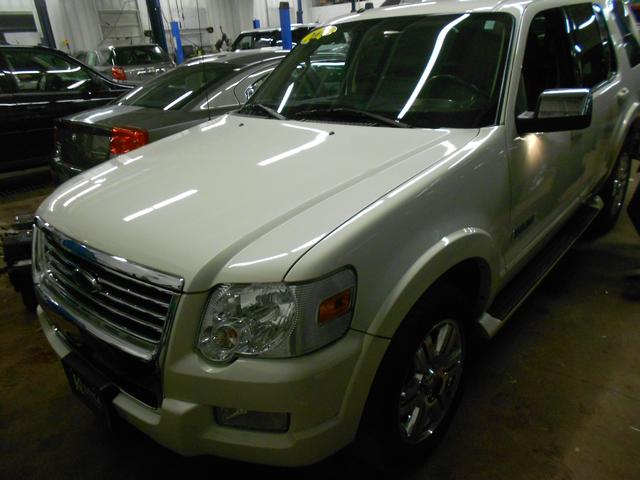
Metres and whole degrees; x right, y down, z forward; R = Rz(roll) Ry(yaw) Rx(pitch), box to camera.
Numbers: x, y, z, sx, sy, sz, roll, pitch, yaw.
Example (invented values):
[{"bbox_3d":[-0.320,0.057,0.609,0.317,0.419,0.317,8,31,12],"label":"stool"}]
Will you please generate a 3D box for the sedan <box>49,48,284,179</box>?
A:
[{"bbox_3d":[-0.790,-1.603,6.115,1.840,1.470,4.850,15,29,38],"label":"sedan"}]

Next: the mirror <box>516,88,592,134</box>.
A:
[{"bbox_3d":[0.959,-0.524,1.963,0.280,0.190,0.160,15,29,38],"label":"mirror"}]

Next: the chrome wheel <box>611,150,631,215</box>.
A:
[{"bbox_3d":[2.273,-0.433,3.779,0.190,0.480,0.480,15,29,38],"label":"chrome wheel"}]

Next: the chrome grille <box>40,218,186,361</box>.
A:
[{"bbox_3d":[-0.764,0.136,1.567,0.970,0.310,0.160,15,29,38],"label":"chrome grille"}]

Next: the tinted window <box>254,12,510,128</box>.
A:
[{"bbox_3d":[0.251,-0.861,2.486,1.530,0.160,0.880,15,65,38],"label":"tinted window"}]

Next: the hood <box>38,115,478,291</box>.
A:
[{"bbox_3d":[-0.341,-0.280,1.950,1.500,0.250,1.300,15,33,38],"label":"hood"}]

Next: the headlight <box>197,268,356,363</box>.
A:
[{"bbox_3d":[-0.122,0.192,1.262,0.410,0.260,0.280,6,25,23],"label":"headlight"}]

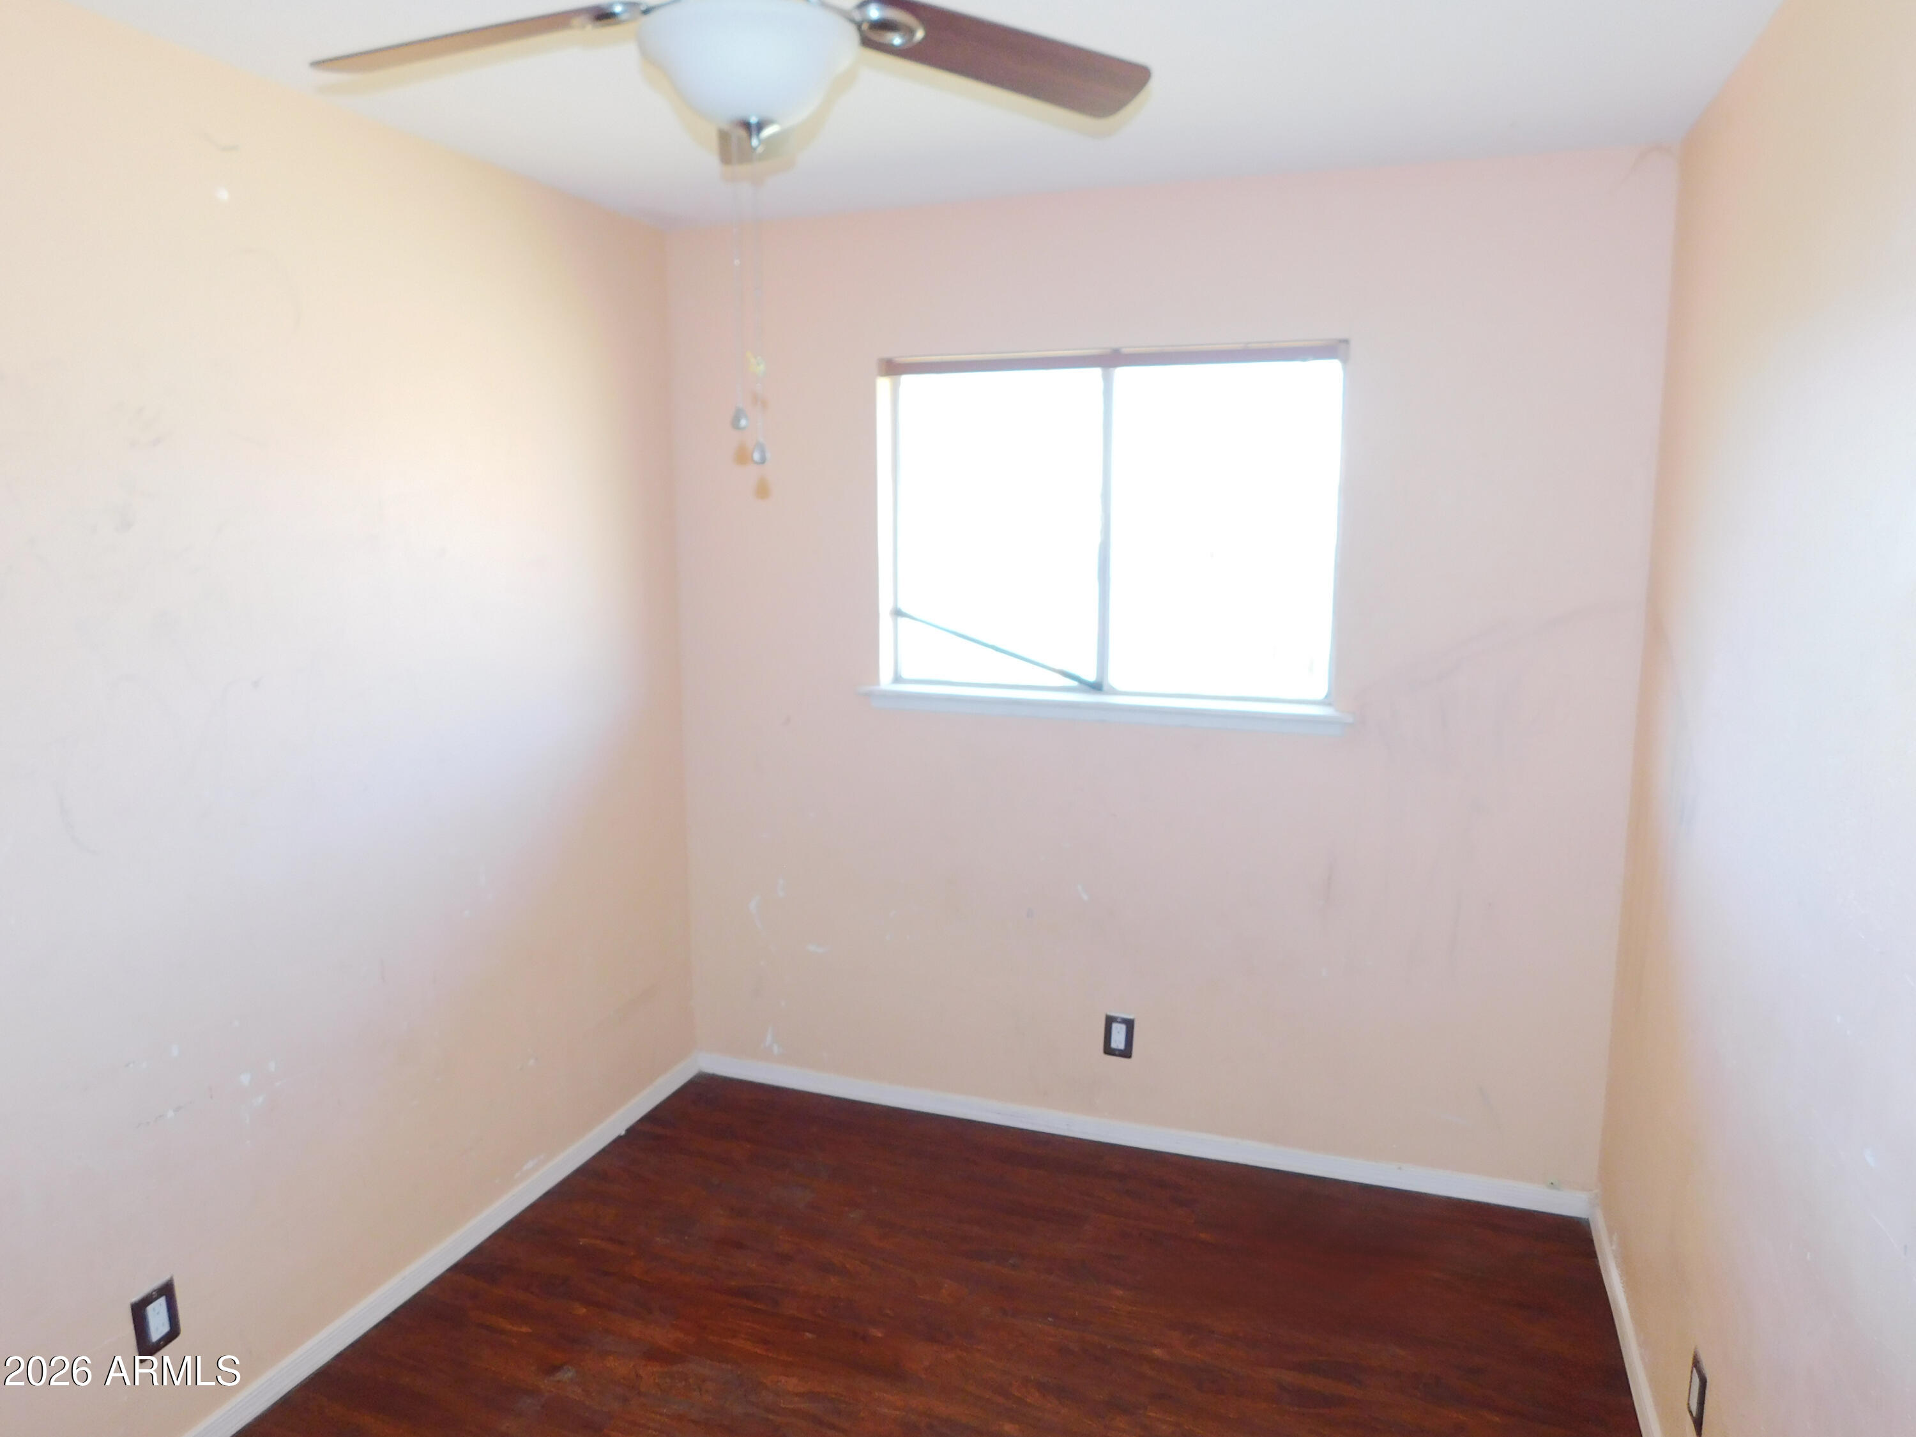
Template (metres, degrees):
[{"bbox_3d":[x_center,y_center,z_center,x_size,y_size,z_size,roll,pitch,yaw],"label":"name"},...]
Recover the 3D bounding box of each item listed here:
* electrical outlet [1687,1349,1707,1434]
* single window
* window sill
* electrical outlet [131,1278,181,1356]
[{"bbox_3d":[1.159,1.061,1.995,0.010,0.116,0.075,3,10,19],"label":"electrical outlet"},{"bbox_3d":[0.366,-0.484,3.239,1.181,0.867,0.100,3,10,19],"label":"single window"},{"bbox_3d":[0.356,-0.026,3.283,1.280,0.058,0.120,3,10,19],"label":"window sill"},{"bbox_3d":[-1.367,1.031,2.172,0.010,0.116,0.075,3,10,19],"label":"electrical outlet"}]

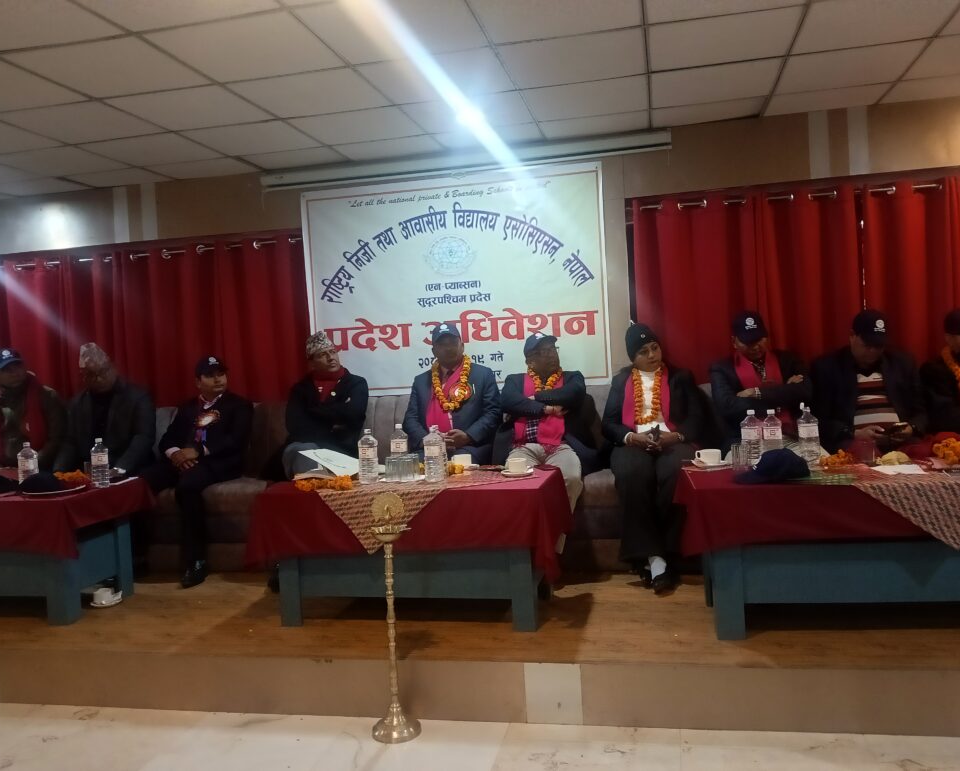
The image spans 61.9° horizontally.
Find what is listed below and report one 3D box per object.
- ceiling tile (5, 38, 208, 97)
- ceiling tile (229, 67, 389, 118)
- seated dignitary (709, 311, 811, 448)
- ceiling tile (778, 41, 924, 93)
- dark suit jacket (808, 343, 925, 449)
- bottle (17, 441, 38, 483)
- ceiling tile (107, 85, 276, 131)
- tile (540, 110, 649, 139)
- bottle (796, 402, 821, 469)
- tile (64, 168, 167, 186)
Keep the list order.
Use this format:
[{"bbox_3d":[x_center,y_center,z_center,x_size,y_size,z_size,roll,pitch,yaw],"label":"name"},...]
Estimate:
[{"bbox_3d":[-1.469,-1.270,3.198,0.600,0.020,0.600,-3,3,12],"label":"ceiling tile"},{"bbox_3d":[-0.765,-1.339,3.668,0.600,0.020,0.600,-3,3,12],"label":"ceiling tile"},{"bbox_3d":[1.389,0.253,3.886,0.540,1.226,0.800,-3,3,12],"label":"seated dignitary"},{"bbox_3d":[1.704,-1.484,3.743,0.600,0.020,0.600,-3,3,12],"label":"ceiling tile"},{"bbox_3d":[1.898,0.075,3.911,0.570,0.518,0.440,-3,3,9],"label":"dark suit jacket"},{"bbox_3d":[-2.232,0.402,3.949,0.086,0.253,0.086,-3,3,12],"label":"bottle"},{"bbox_3d":[-1.348,-1.304,3.777,0.600,0.020,0.600,-3,3,12],"label":"ceiling tile"},{"bbox_3d":[0.648,-1.463,4.467,0.600,0.020,0.400,-3,3,12],"label":"tile"},{"bbox_3d":[1.260,0.203,3.080,0.085,0.252,0.085,-3,3,12],"label":"bottle"},{"bbox_3d":[-2.296,-1.330,5.111,0.595,0.020,0.414,-3,3,12],"label":"tile"}]

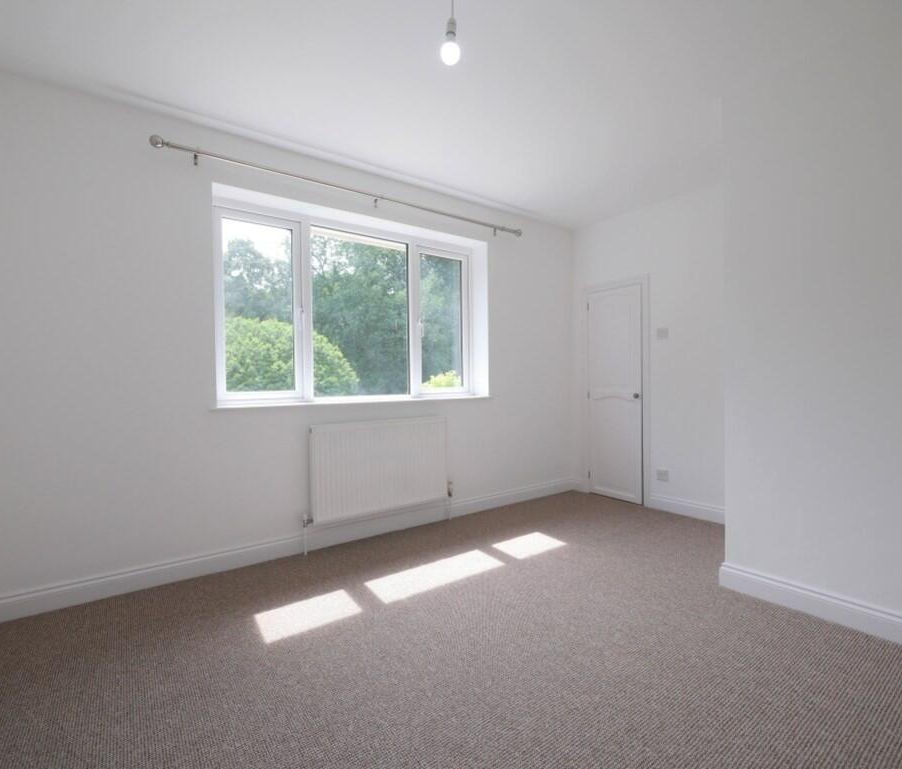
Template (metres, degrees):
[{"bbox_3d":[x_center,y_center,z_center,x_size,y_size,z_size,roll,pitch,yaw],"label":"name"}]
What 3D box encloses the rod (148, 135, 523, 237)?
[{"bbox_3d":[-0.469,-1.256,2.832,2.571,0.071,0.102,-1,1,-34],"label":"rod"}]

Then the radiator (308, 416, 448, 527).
[{"bbox_3d":[-0.464,0.556,2.876,0.991,0.619,0.085,-1,1,-34],"label":"radiator"}]

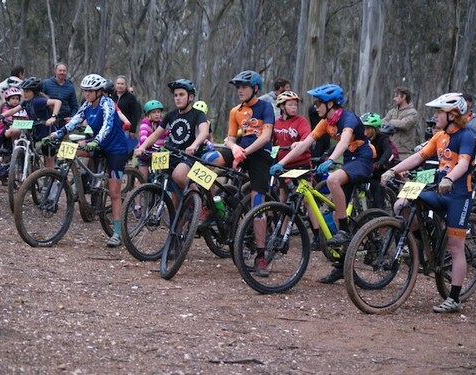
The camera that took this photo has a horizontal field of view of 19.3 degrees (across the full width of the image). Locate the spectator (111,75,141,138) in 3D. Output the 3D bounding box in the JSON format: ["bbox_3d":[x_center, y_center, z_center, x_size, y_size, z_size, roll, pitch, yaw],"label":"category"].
[{"bbox_3d":[-1.513,-0.631,18.200,0.500,1.640,0.300,6,4,8],"label":"spectator"}]

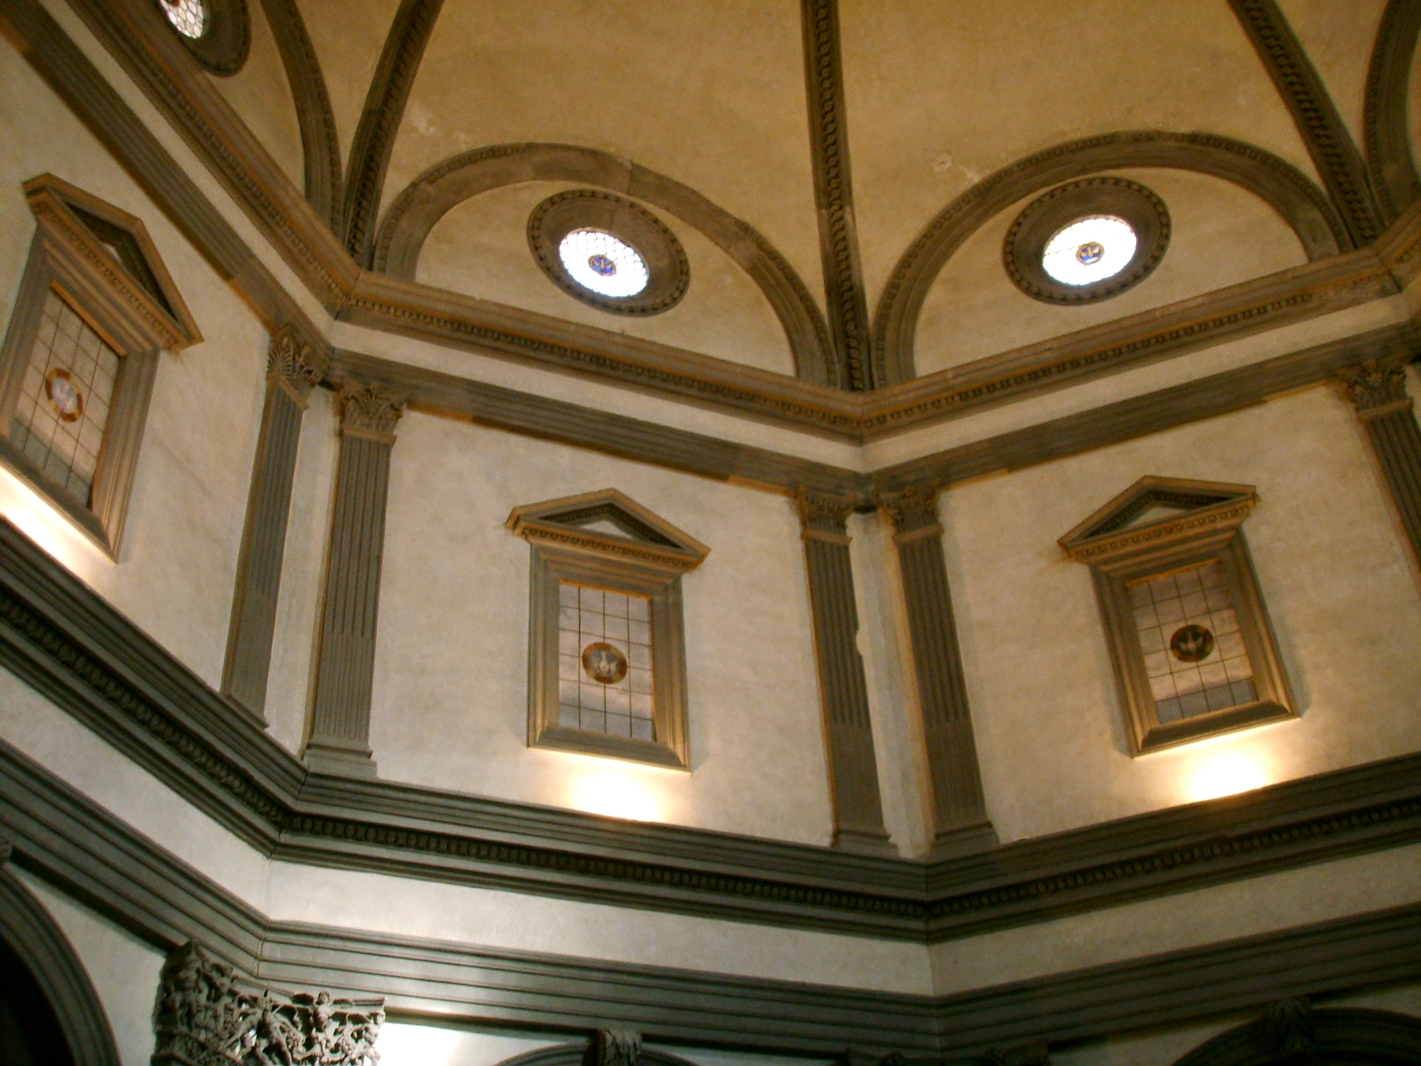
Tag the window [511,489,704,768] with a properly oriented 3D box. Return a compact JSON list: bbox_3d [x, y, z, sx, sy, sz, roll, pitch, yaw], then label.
[{"bbox_3d":[-0.700,0.636,11.994,1.610,2.369,0.239,12,-40,-20],"label":"window"}]

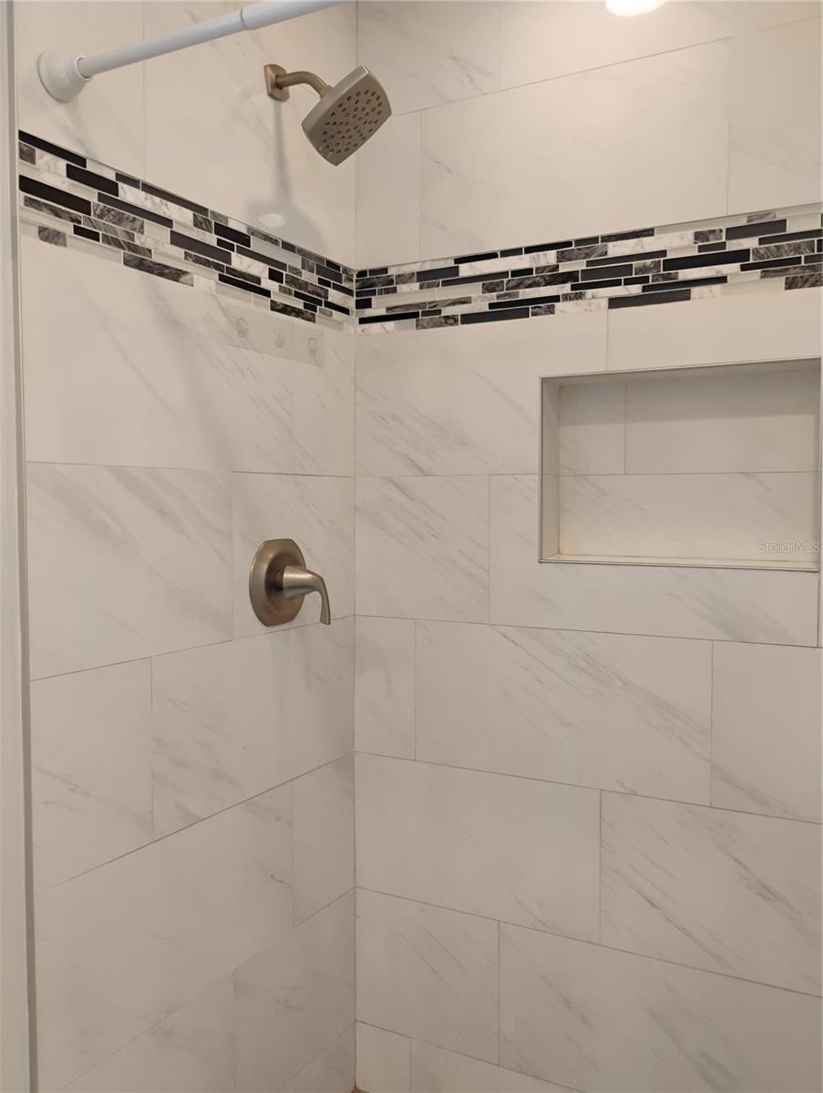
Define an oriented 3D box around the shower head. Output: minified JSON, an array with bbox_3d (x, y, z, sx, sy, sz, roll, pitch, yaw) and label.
[{"bbox_3d":[-0.156,-0.793,1.597,0.248,0.190,0.167,1,3,28],"label":"shower head"}]

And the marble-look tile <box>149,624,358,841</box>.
[{"bbox_3d":[-0.280,0.320,1.716,0.012,0.305,0.612,1,3,29],"label":"marble-look tile"}]

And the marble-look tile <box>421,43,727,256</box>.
[{"bbox_3d":[0.290,-0.743,1.702,0.608,0.305,0.012,1,3,28],"label":"marble-look tile"}]

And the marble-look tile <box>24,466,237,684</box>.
[{"bbox_3d":[-0.428,0.025,1.407,0.012,0.303,0.426,1,3,28],"label":"marble-look tile"}]

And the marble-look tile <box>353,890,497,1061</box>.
[{"bbox_3d":[0.031,0.919,1.917,0.347,0.303,0.012,1,3,28],"label":"marble-look tile"}]

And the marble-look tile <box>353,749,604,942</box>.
[{"bbox_3d":[0.124,0.616,1.853,0.557,0.303,0.012,1,3,28],"label":"marble-look tile"}]

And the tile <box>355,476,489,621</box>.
[{"bbox_3d":[0.019,0.005,1.894,0.327,0.305,0.012,1,3,29],"label":"tile"}]

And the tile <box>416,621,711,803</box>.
[{"bbox_3d":[0.280,0.316,1.755,0.608,0.303,0.012,1,3,28],"label":"tile"}]

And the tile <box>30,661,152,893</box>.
[{"bbox_3d":[-0.484,0.336,1.349,0.012,0.305,0.226,1,3,29],"label":"tile"}]

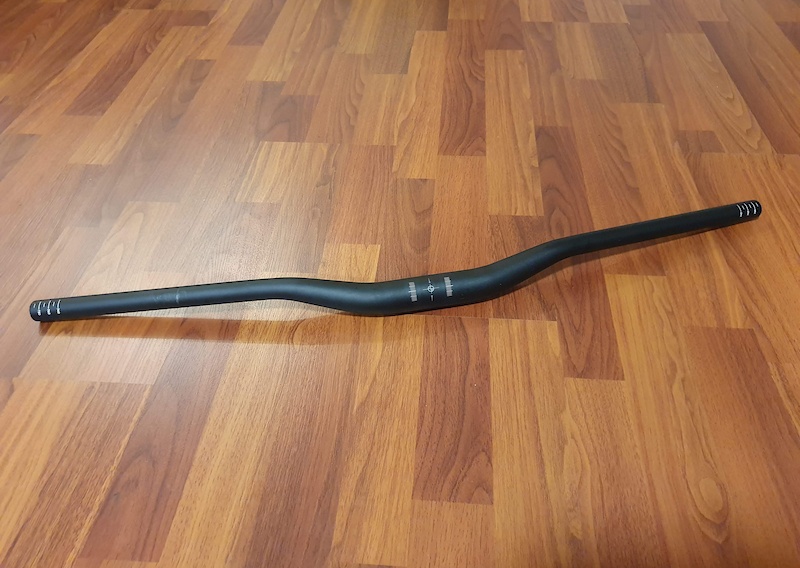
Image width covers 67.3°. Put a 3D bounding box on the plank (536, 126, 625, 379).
[{"bbox_3d":[0.200,-0.065,0.710,0.057,0.010,0.435,2,46,5],"label":"plank"}]

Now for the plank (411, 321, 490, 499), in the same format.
[{"bbox_3d":[0.051,0.108,0.551,0.065,0.012,0.195,2,46,5],"label":"plank"}]

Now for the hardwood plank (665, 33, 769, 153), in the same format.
[{"bbox_3d":[0.473,-0.295,0.910,0.062,0.012,0.356,3,47,5],"label":"hardwood plank"}]

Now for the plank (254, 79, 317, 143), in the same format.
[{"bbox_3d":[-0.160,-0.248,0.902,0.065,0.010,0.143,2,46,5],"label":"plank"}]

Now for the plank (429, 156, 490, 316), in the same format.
[{"bbox_3d":[0.071,-0.066,0.716,0.066,0.010,0.286,2,46,5],"label":"plank"}]

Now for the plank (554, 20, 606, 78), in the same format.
[{"bbox_3d":[0.297,-0.385,1.002,0.067,0.012,0.204,3,47,5],"label":"plank"}]

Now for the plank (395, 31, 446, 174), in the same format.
[{"bbox_3d":[0.038,-0.293,0.939,0.061,0.012,0.448,2,46,5],"label":"plank"}]

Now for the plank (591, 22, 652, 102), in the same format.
[{"bbox_3d":[0.369,-0.366,0.995,0.066,0.012,0.284,2,46,5],"label":"plank"}]

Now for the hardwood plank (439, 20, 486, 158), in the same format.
[{"bbox_3d":[0.102,-0.321,0.949,0.064,0.012,0.426,3,47,5],"label":"hardwood plank"}]

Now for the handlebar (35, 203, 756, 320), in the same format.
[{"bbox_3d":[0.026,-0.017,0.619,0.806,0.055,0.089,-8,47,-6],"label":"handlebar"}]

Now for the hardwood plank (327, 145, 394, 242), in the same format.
[{"bbox_3d":[-0.044,-0.115,0.771,0.063,0.012,0.205,2,46,5],"label":"hardwood plank"}]

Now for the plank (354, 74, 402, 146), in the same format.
[{"bbox_3d":[-0.026,-0.264,0.913,0.063,0.012,0.209,2,46,5],"label":"plank"}]

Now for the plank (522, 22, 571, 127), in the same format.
[{"bbox_3d":[0.235,-0.347,0.983,0.060,0.012,0.356,2,46,5],"label":"plank"}]

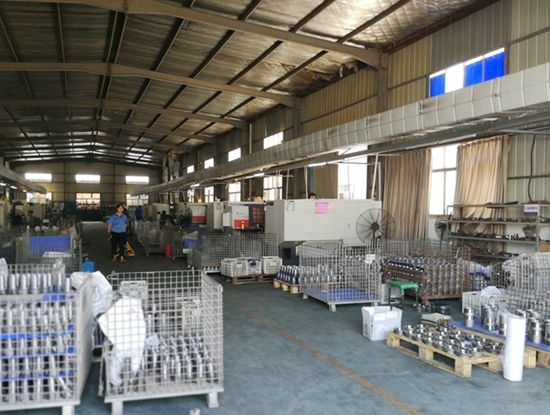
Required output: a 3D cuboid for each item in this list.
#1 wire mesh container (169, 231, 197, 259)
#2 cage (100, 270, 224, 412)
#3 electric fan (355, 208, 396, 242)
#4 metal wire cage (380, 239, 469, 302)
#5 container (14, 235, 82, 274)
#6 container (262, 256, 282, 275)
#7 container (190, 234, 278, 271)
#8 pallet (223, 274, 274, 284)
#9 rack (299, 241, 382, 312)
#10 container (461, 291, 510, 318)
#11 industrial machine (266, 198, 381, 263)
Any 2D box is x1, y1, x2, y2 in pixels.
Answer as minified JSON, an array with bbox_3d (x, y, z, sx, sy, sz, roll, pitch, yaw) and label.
[{"bbox_3d":[-2.555,1.010,12.190,0.880,0.820,0.820,0,0,-25],"label":"wire mesh container"},{"bbox_3d":[-0.930,1.021,3.599,0.820,0.870,1.030,0,0,-17],"label":"cage"},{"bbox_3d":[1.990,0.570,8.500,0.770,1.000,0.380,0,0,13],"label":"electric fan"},{"bbox_3d":[2.481,1.045,7.160,0.850,0.880,1.080,0,0,-18],"label":"metal wire cage"},{"bbox_3d":[-4.176,1.012,7.987,1.035,0.870,0.840,0,0,-26],"label":"container"},{"bbox_3d":[-0.060,1.140,8.470,0.360,0.290,0.460,0,0,-9],"label":"container"},{"bbox_3d":[-0.920,1.000,9.570,1.680,0.850,1.050,0,0,-25],"label":"container"},{"bbox_3d":[-0.460,1.397,8.815,1.120,0.150,0.800,0,0,-25],"label":"pallet"},{"bbox_3d":[0.983,1.035,6.628,0.845,0.880,1.037,0,0,-18],"label":"rack"},{"bbox_3d":[2.800,1.290,5.640,0.400,0.290,0.500,0,0,-23],"label":"container"},{"bbox_3d":[1.187,0.661,10.986,2.750,1.654,1.350,0,0,-25],"label":"industrial machine"}]

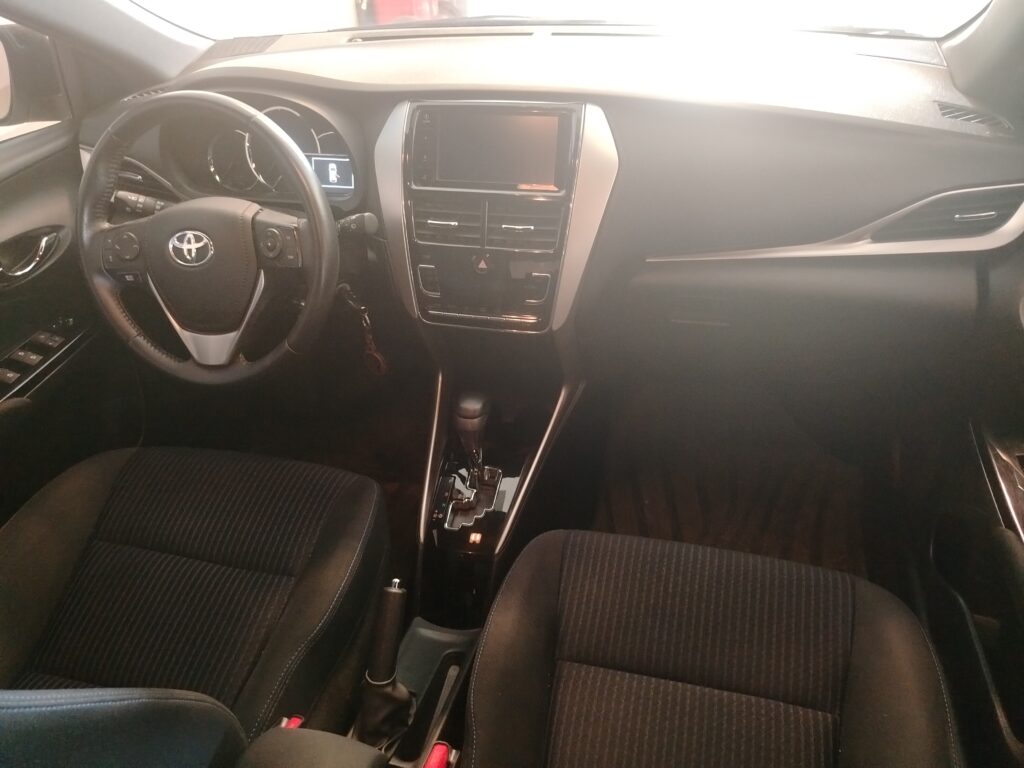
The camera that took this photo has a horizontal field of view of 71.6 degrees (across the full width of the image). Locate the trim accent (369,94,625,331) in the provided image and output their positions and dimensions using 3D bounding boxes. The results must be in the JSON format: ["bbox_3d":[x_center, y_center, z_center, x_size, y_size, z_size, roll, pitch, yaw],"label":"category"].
[{"bbox_3d":[-0.029,-0.223,0.965,0.333,0.295,0.065,6,13,11],"label":"trim accent"}]

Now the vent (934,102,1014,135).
[{"bbox_3d":[0.574,-0.327,0.878,0.090,0.020,0.042,16,42,4],"label":"vent"}]

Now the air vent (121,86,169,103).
[{"bbox_3d":[-0.587,-0.443,1.112,0.090,0.020,0.042,-5,38,18],"label":"air vent"}]

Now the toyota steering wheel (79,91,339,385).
[{"bbox_3d":[-0.395,-0.188,0.946,0.370,0.370,0.100,6,16,11],"label":"toyota steering wheel"}]

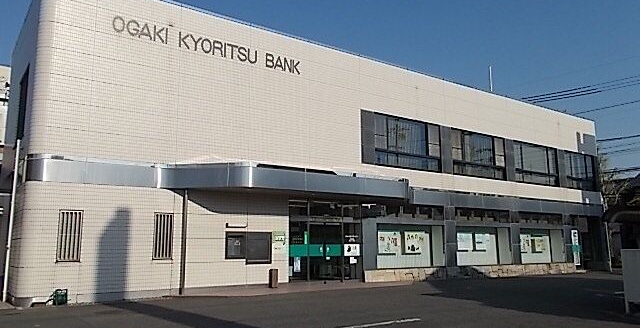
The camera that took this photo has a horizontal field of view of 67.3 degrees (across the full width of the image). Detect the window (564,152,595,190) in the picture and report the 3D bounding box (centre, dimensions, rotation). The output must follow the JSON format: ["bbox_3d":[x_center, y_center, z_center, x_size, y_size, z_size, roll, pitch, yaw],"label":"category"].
[{"bbox_3d":[15.011,0.414,27.692,3.444,2.141,0.150,6,-11,-34],"label":"window"}]

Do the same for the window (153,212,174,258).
[{"bbox_3d":[-4.414,2.046,13.594,0.535,1.315,0.120,6,-11,-34],"label":"window"}]

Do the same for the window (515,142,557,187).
[{"bbox_3d":[11.343,0.037,25.161,4.101,2.073,0.150,6,-11,-34],"label":"window"}]

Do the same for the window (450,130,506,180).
[{"bbox_3d":[7.479,-0.374,22.497,3.918,2.055,0.150,6,-11,-34],"label":"window"}]

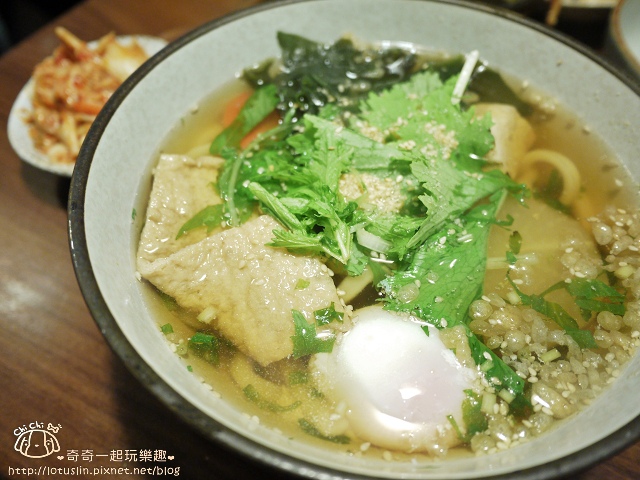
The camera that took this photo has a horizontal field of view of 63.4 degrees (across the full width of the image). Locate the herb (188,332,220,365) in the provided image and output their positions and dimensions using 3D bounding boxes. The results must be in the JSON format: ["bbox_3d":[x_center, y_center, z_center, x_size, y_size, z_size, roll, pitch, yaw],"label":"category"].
[{"bbox_3d":[-0.038,0.036,0.176,0.014,0.007,0.009,28,59,18],"label":"herb"}]

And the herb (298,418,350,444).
[{"bbox_3d":[0.001,0.060,0.163,0.018,0.005,0.005,18,57,12],"label":"herb"}]

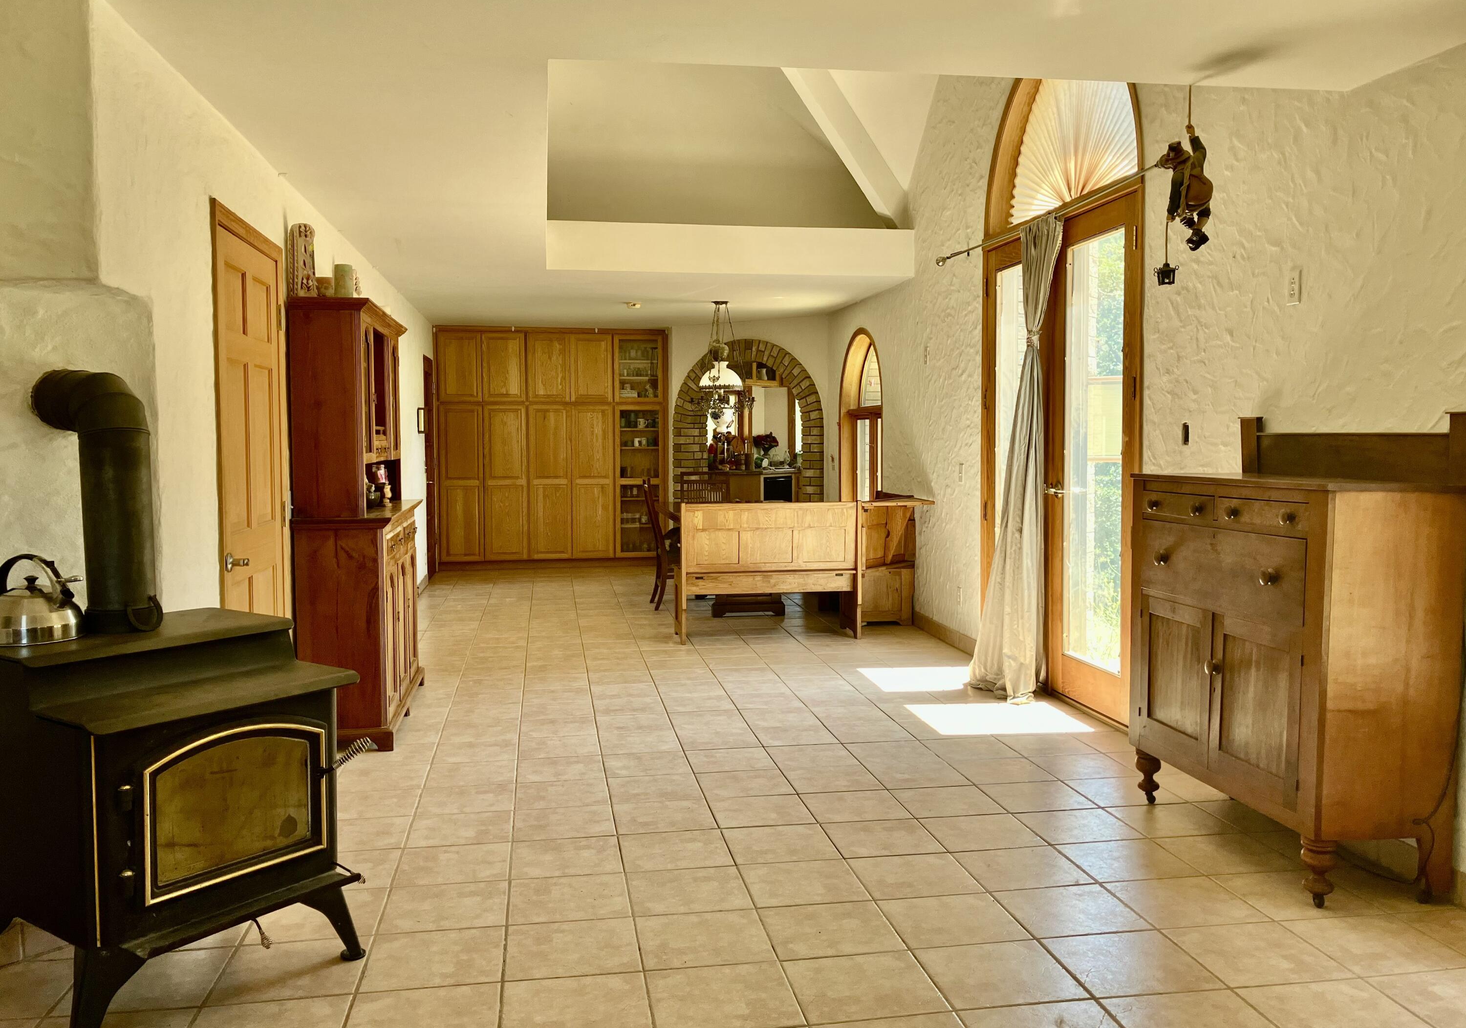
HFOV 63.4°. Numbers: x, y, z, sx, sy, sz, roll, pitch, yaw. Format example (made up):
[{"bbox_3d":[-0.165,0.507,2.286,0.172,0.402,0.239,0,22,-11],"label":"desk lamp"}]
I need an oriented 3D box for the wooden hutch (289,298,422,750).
[{"bbox_3d":[-1.695,0.015,5.465,0.400,1.848,1.392,-1,4,-9],"label":"wooden hutch"}]

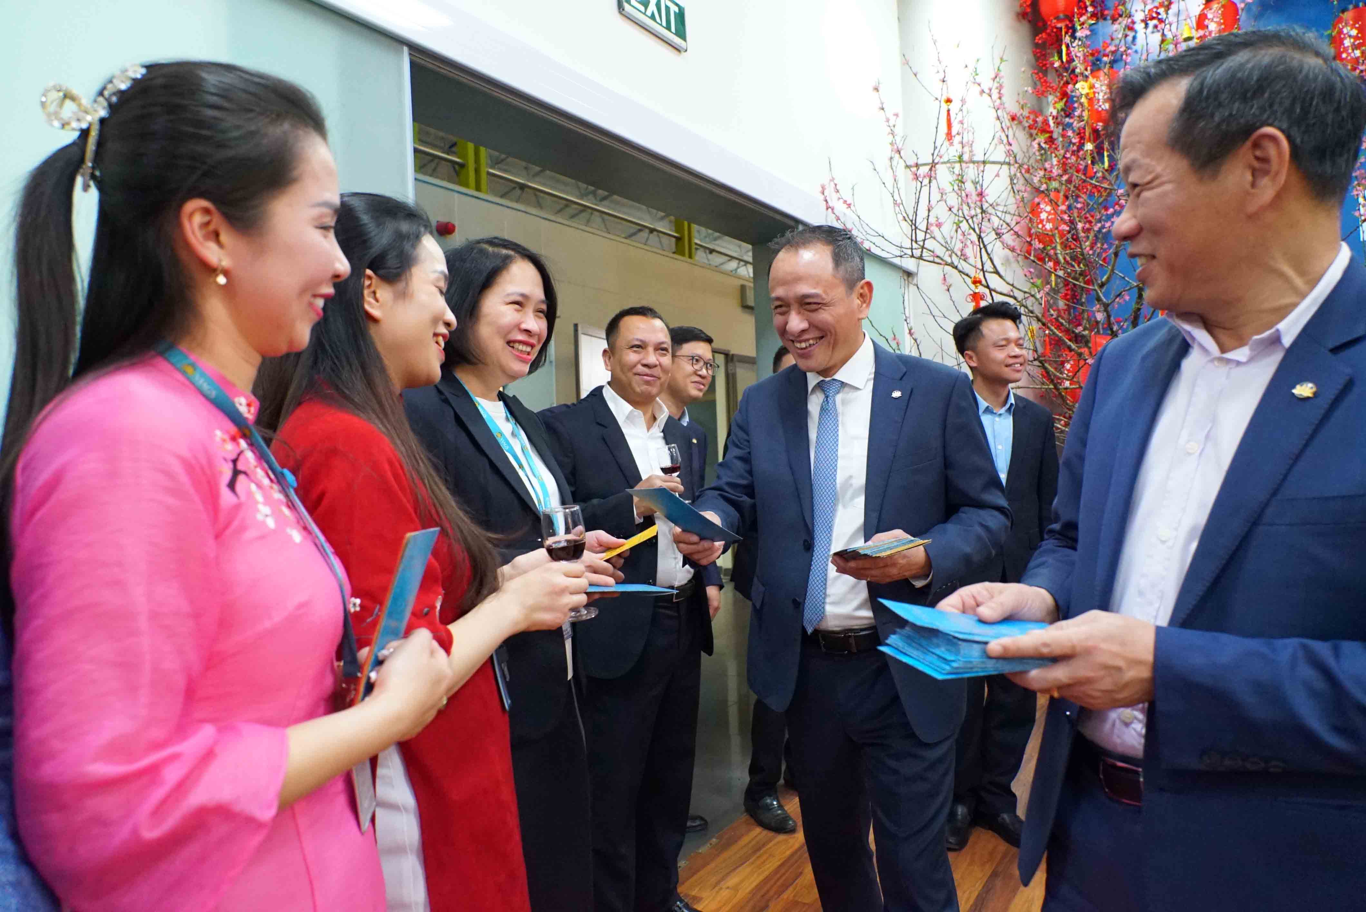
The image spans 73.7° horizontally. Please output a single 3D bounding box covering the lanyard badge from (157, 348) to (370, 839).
[{"bbox_3d":[-0.362,0.112,0.790,0.185,0.445,0.150,-2,1,-13],"label":"lanyard badge"}]

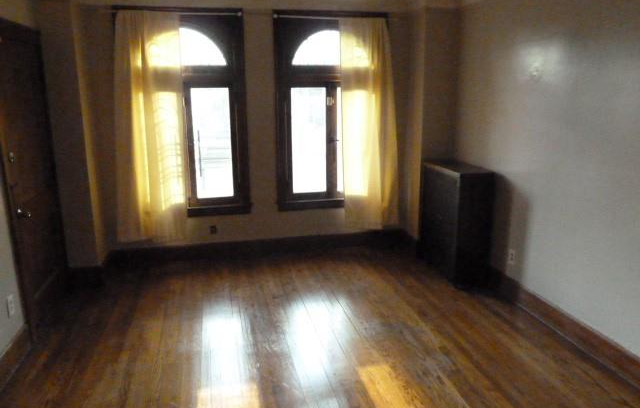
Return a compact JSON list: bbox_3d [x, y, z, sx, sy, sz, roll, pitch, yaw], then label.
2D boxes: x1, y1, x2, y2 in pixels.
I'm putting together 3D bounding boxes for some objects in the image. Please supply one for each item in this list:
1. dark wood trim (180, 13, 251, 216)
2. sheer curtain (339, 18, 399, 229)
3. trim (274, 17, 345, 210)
[{"bbox_3d":[-1.257,-0.809,4.386,1.110,1.903,0.110,-3,14,-12],"label":"dark wood trim"},{"bbox_3d":[0.504,-0.762,4.678,0.661,2.100,0.120,-3,14,-12],"label":"sheer curtain"},{"bbox_3d":[0.112,-0.892,4.679,1.122,1.901,0.110,-3,14,-12],"label":"trim"}]

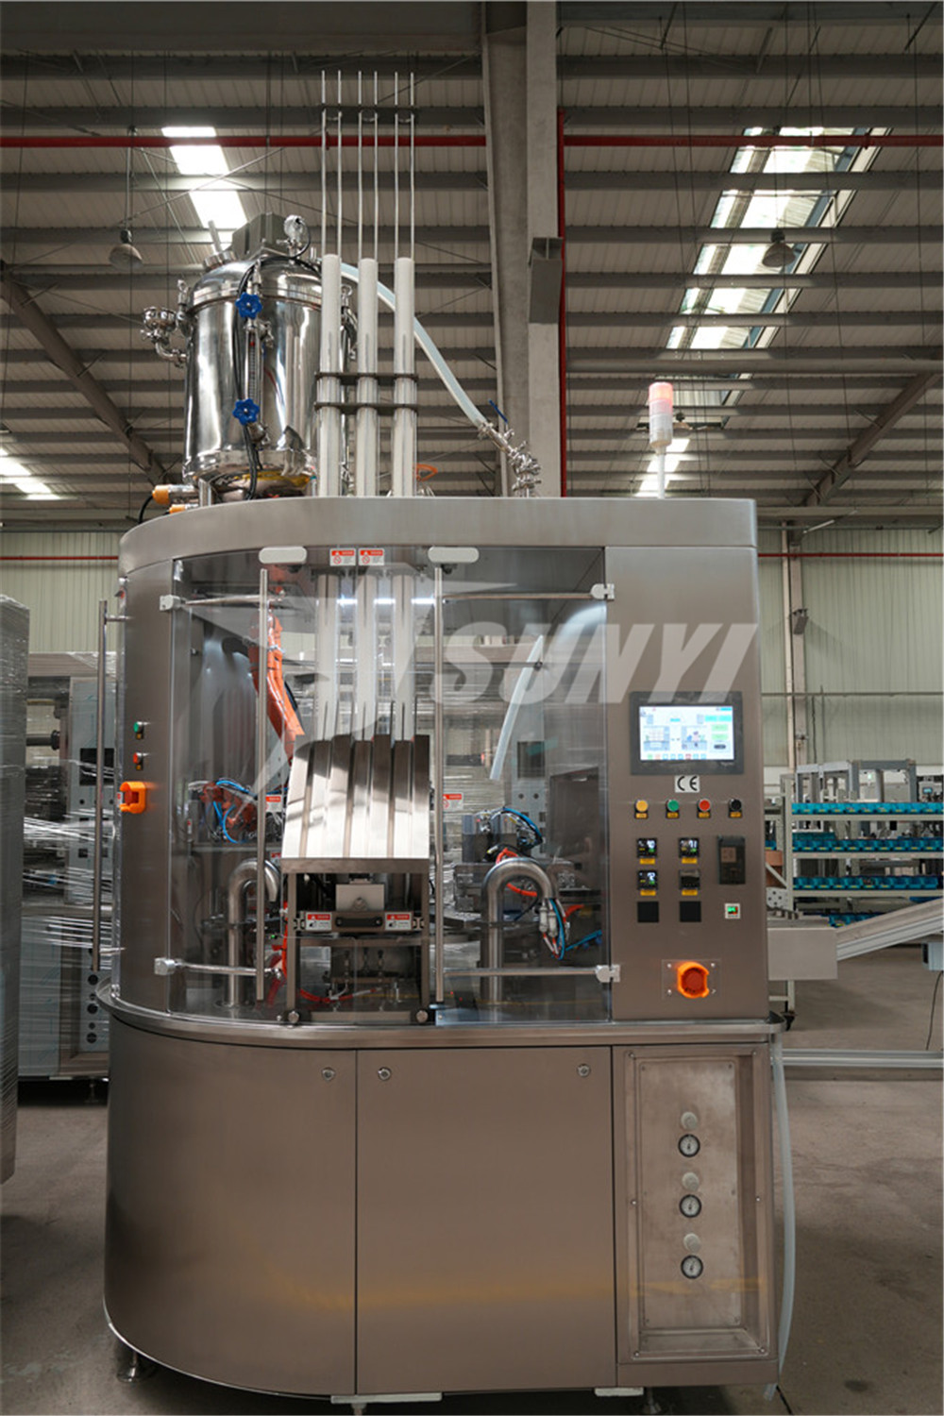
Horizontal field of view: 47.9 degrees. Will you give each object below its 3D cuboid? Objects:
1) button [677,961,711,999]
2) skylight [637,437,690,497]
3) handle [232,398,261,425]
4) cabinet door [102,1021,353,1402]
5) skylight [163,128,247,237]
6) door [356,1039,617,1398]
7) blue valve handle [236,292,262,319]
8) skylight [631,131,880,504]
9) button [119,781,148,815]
[{"bbox_3d":[0.511,0.625,2.451,0.073,0.080,0.050,0,-4,-2],"label":"button"},{"bbox_3d":[4.683,-5.872,26.052,0.684,0.060,3.810,0,-10,0],"label":"skylight"},{"bbox_3d":[-0.579,-0.759,2.723,0.064,0.064,0.024,0,-4,0],"label":"handle"},{"bbox_3d":[-0.681,1.178,2.627,0.938,0.760,0.200,-3,-5,35],"label":"cabinet door"},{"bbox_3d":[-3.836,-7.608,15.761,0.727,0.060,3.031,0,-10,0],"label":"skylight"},{"bbox_3d":[0.032,1.159,2.432,0.590,0.757,0.030,0,-4,-2],"label":"door"},{"bbox_3d":[-0.575,-1.040,2.744,0.064,0.064,0.024,0,-4,0],"label":"blue valve handle"},{"bbox_3d":[4.653,-6.817,21.096,1.891,0.300,13.738,0,-10,0],"label":"skylight"},{"bbox_3d":[-0.868,0.229,2.719,0.052,0.080,0.073,4,-6,-43],"label":"button"}]

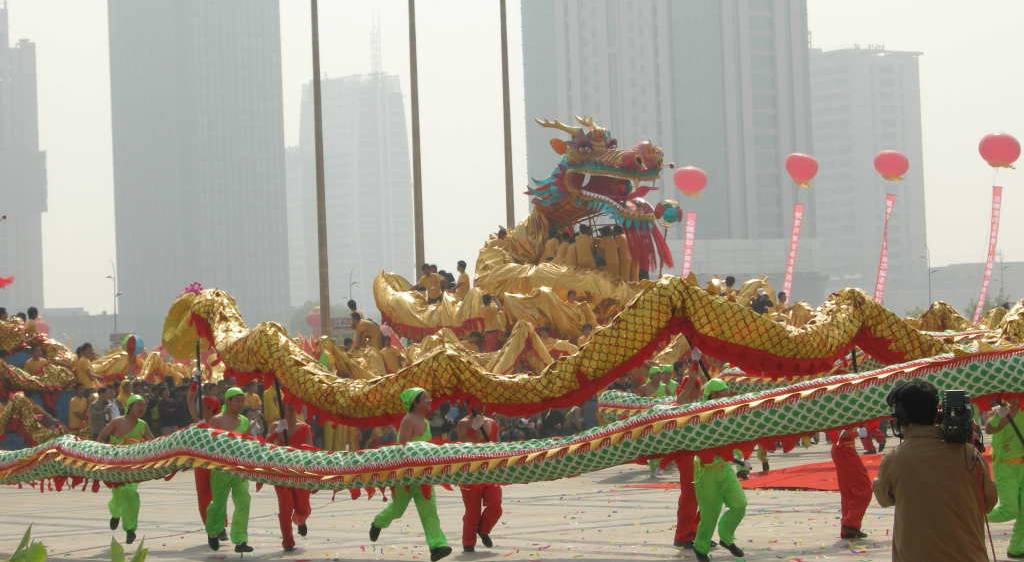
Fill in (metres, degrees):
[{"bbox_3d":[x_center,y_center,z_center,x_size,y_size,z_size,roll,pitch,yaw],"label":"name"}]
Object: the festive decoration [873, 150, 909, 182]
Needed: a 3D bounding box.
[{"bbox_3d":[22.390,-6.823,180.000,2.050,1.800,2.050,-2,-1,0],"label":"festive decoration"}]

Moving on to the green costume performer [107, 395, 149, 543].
[{"bbox_3d":[-4.291,2.103,34.000,0.550,1.660,0.500,-1,-2,-38],"label":"green costume performer"}]

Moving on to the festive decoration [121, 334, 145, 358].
[{"bbox_3d":[-7.598,1.291,61.000,0.480,0.480,0.480,-2,-2,0],"label":"festive decoration"}]

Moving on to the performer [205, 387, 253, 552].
[{"bbox_3d":[-2.922,1.937,31.400,0.500,1.670,0.420,-1,-3,-40],"label":"performer"}]

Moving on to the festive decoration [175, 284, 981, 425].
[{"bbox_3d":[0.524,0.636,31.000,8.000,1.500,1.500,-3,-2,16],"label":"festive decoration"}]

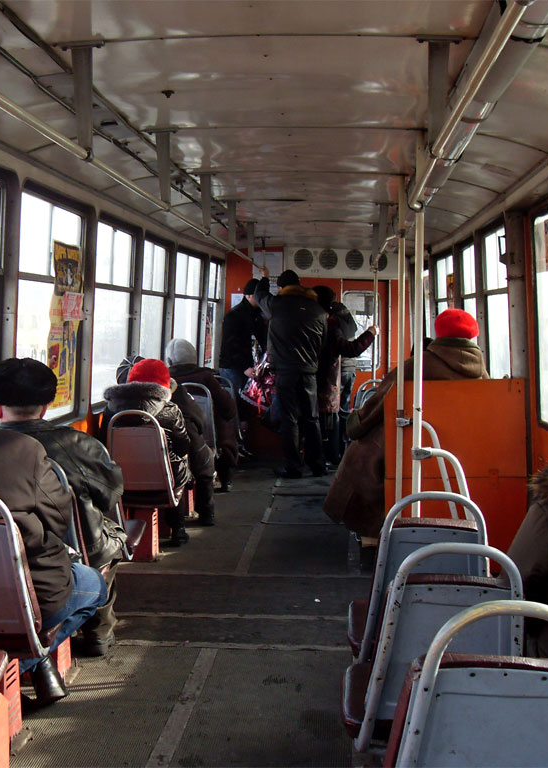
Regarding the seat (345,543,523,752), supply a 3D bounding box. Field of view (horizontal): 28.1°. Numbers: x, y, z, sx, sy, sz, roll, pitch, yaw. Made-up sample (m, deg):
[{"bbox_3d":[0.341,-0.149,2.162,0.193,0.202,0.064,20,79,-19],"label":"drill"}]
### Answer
[{"bbox_3d":[0.378,0.601,2.676,0.400,0.525,0.490,0,3,4],"label":"seat"}]

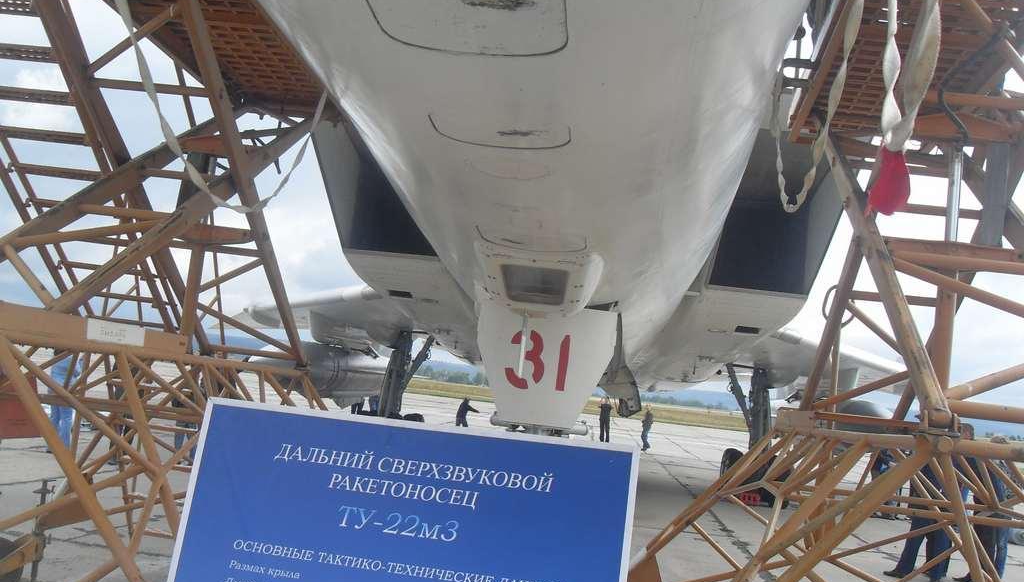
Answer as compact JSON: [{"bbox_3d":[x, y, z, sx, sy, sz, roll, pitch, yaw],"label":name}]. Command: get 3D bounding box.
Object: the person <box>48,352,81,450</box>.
[{"bbox_3d":[-6.740,1.585,15.700,0.400,1.750,0.520,2,-7,41],"label":"person"}]

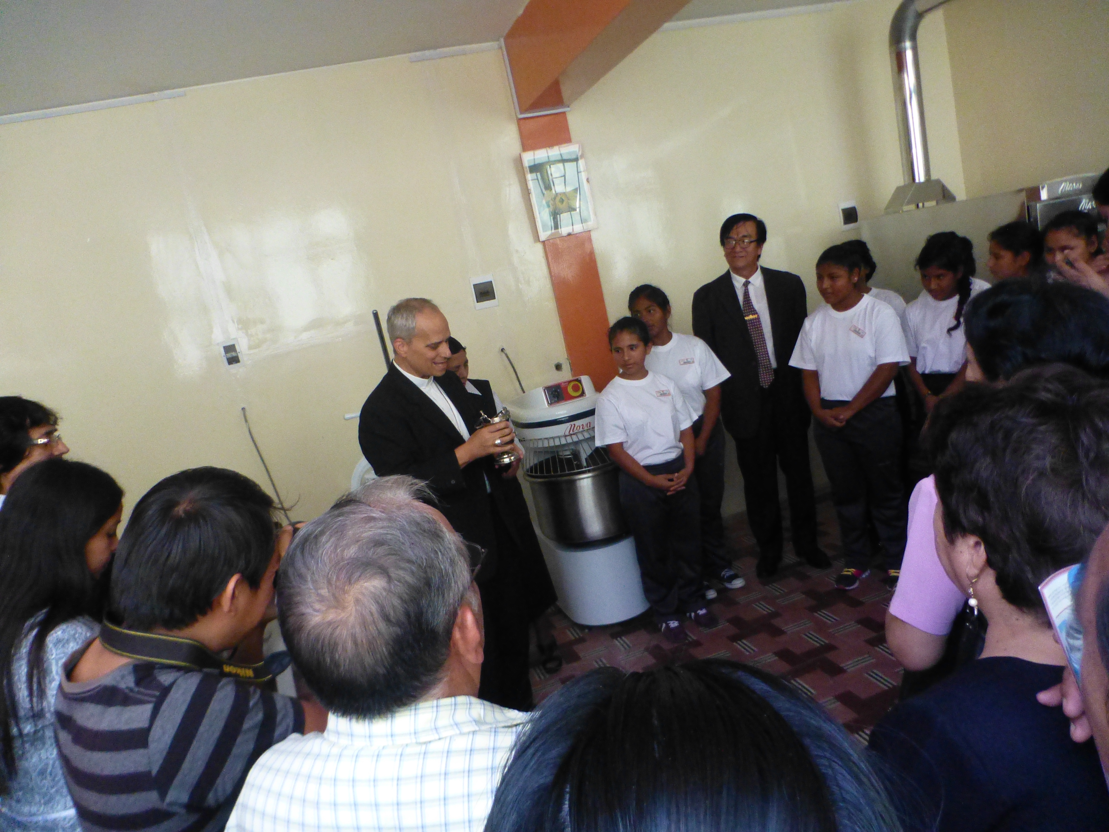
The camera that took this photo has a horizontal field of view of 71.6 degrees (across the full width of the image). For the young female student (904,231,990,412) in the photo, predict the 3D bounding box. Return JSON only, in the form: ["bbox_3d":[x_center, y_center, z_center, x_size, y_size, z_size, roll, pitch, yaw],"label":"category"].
[{"bbox_3d":[1.950,-0.170,3.740,0.300,1.450,0.440,-20,12,-41],"label":"young female student"}]

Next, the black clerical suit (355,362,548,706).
[{"bbox_3d":[-0.330,0.466,2.730,0.390,1.370,0.480,-6,11,38],"label":"black clerical suit"}]

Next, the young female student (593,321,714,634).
[{"bbox_3d":[0.440,0.270,3.290,0.410,1.390,0.290,-14,9,-8],"label":"young female student"}]

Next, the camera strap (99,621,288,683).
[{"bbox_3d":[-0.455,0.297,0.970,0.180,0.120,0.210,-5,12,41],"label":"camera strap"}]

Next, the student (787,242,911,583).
[{"bbox_3d":[1.320,0.006,3.390,0.470,1.500,0.310,-5,12,41],"label":"student"}]

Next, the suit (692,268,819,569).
[{"bbox_3d":[1.035,0.020,3.720,0.530,1.410,0.310,-9,9,19],"label":"suit"}]

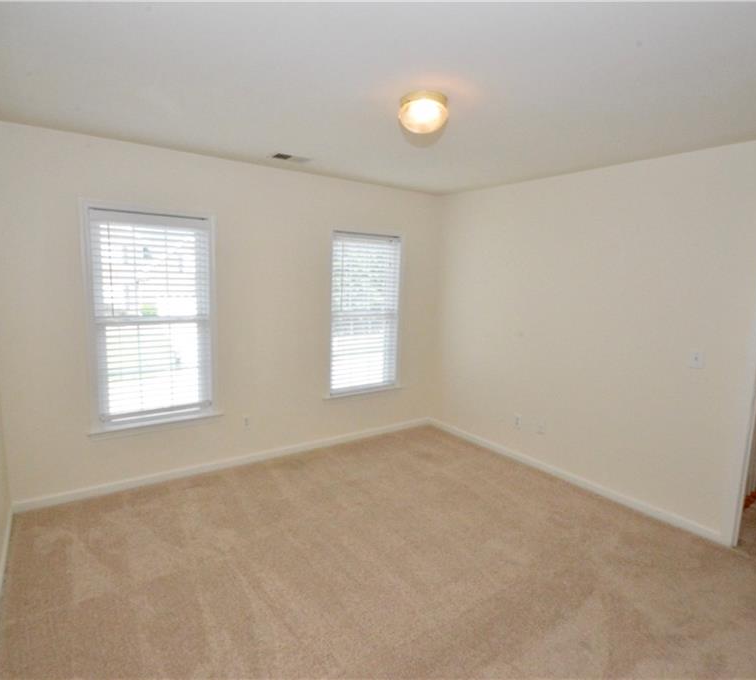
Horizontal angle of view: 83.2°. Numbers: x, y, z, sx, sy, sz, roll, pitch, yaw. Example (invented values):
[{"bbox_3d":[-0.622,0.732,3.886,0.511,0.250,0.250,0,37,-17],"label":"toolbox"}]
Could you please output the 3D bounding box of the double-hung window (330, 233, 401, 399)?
[{"bbox_3d":[-0.119,-0.254,4.133,0.760,1.500,0.055,-4,9,-36],"label":"double-hung window"}]

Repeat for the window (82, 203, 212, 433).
[{"bbox_3d":[-1.624,-0.141,3.126,0.795,1.515,0.100,-4,9,-36],"label":"window"}]

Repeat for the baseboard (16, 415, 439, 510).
[{"bbox_3d":[-0.888,1.005,3.804,3.620,0.080,0.018,-4,9,-36],"label":"baseboard"}]

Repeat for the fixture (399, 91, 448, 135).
[{"bbox_3d":[0.225,-1.109,2.090,0.230,0.115,0.230,2,7,0],"label":"fixture"}]

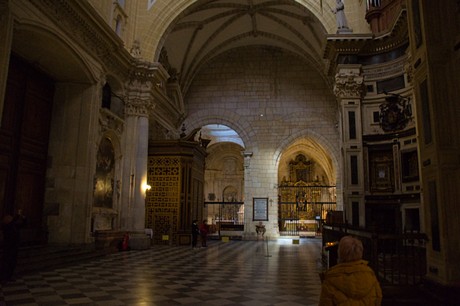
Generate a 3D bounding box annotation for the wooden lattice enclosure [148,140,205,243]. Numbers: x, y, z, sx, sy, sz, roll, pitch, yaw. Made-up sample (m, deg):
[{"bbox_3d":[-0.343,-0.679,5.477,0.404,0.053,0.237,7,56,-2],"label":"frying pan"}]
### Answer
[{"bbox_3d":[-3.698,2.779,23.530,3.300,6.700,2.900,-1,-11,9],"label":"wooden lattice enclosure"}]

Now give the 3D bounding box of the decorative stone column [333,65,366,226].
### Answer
[{"bbox_3d":[5.395,0.008,15.093,1.250,8.400,0.950,-1,-11,9],"label":"decorative stone column"}]

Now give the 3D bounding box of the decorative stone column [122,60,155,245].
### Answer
[{"bbox_3d":[-4.986,0.143,19.718,1.300,10.400,1.300,-1,-11,9],"label":"decorative stone column"}]

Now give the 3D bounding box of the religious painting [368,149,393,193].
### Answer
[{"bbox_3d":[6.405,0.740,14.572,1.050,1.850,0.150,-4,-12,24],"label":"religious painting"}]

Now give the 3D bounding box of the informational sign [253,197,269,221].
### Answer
[{"bbox_3d":[2.378,4.364,26.529,1.200,1.800,0.080,-1,-11,9],"label":"informational sign"}]

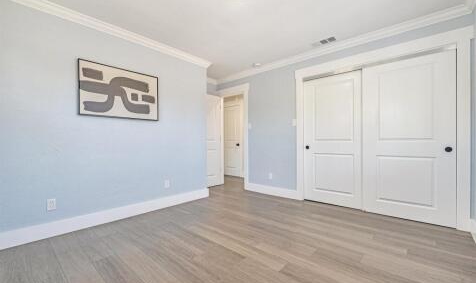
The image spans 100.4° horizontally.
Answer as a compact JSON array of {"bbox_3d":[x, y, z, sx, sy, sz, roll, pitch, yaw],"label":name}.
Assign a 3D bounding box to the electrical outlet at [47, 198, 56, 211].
[{"bbox_3d":[-1.977,0.671,2.107,0.008,0.115,0.072,0,0,42],"label":"electrical outlet"}]

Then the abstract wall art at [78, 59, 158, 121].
[{"bbox_3d":[-1.512,-0.626,2.626,0.030,0.638,0.945,0,0,42],"label":"abstract wall art"}]

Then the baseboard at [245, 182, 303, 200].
[{"bbox_3d":[0.621,0.946,3.810,1.120,0.140,0.017,0,0,42],"label":"baseboard"}]

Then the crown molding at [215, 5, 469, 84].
[{"bbox_3d":[0.984,-1.412,3.449,4.060,0.085,0.080,0,0,42],"label":"crown molding"}]

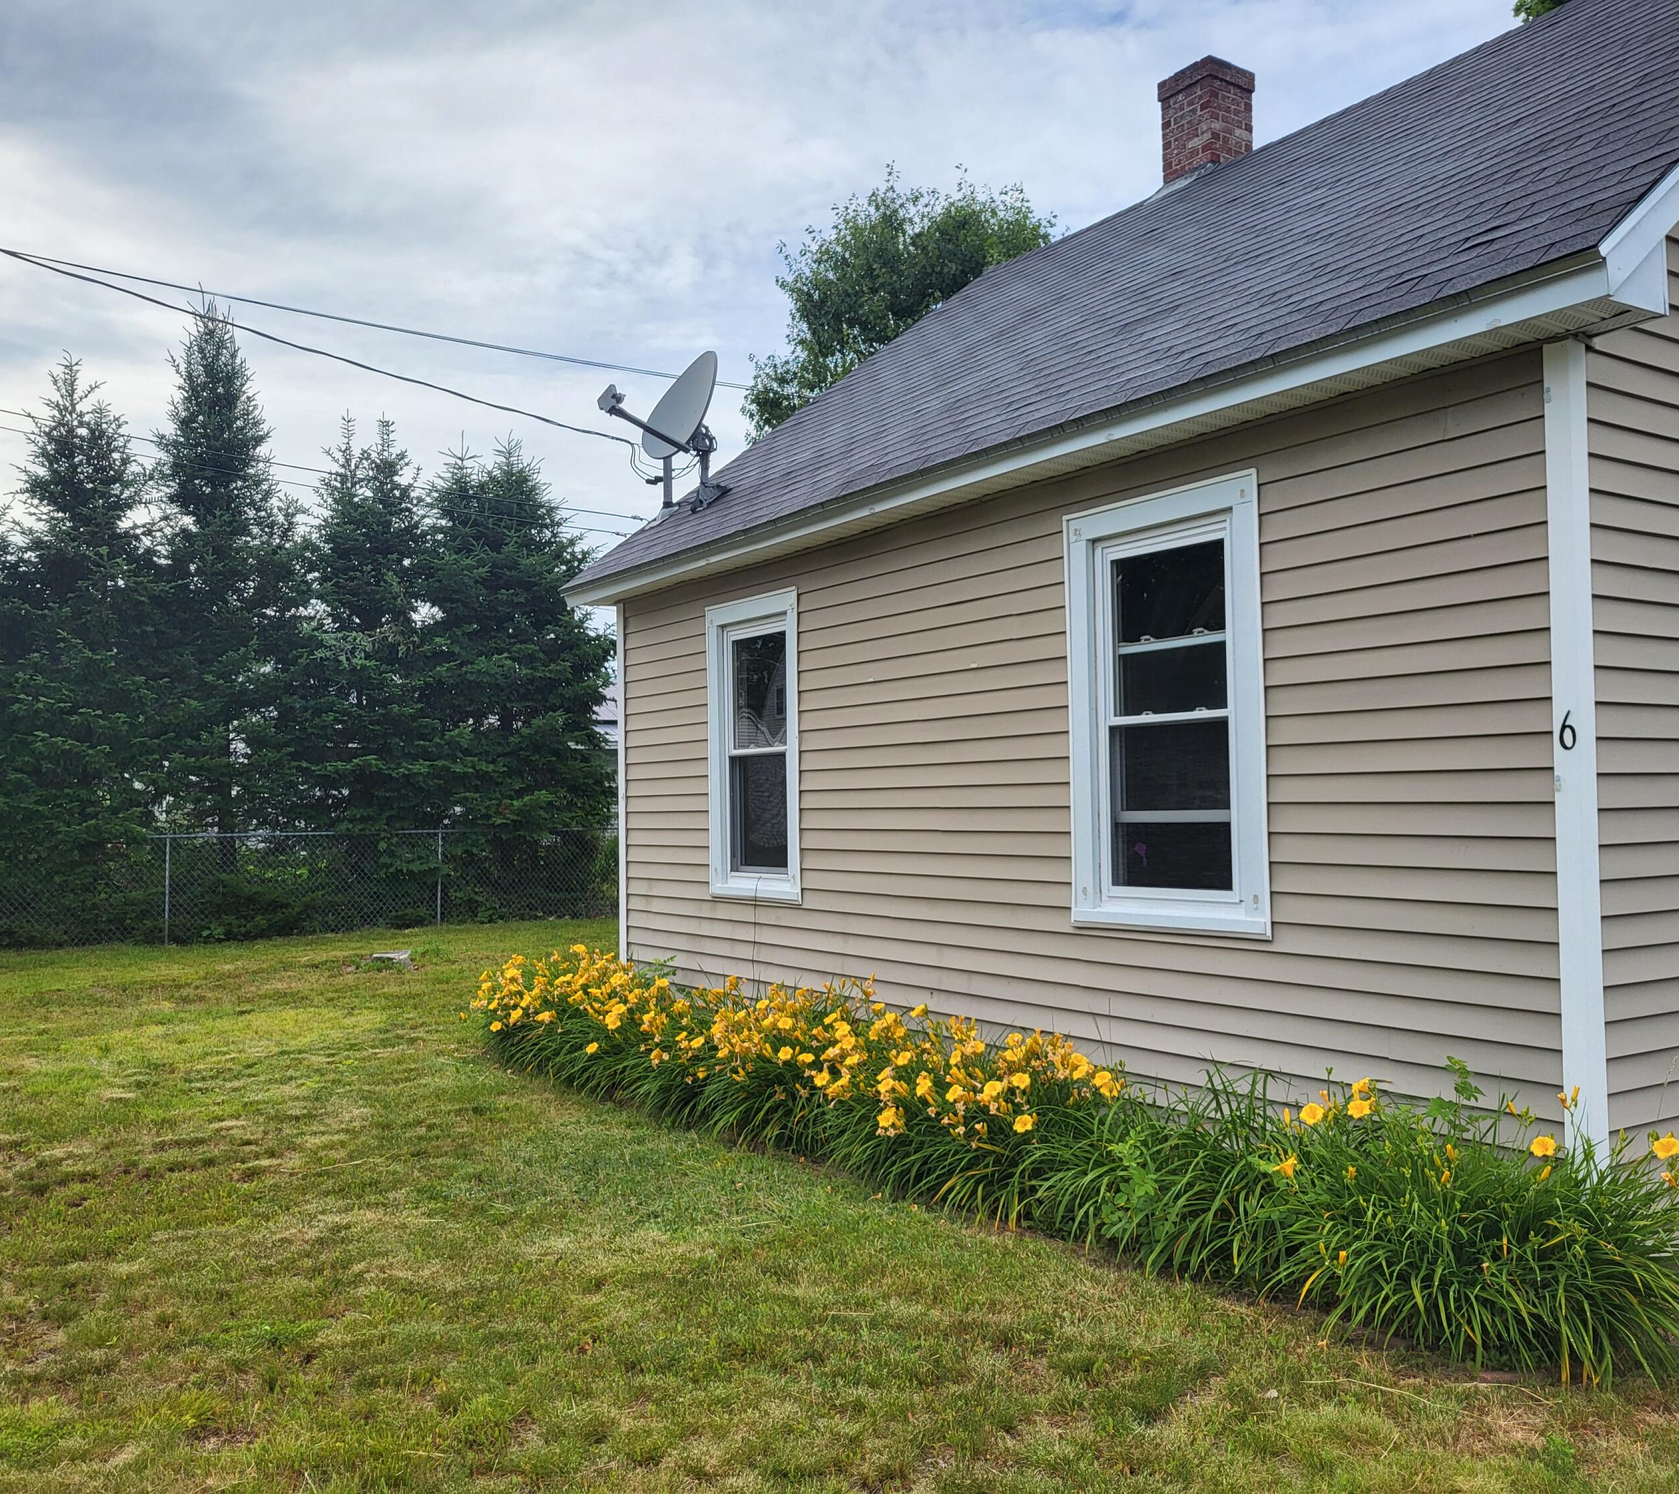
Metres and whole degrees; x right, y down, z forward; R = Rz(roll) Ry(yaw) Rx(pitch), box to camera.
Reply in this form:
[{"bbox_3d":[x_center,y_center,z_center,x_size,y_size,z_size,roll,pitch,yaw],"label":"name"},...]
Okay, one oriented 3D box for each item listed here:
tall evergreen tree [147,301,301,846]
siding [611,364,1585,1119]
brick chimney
[{"bbox_3d":[-7.550,-1.740,18.400,2.300,7.500,2.300,1,-3,-34],"label":"tall evergreen tree"},{"bbox_3d":[0.402,0.257,6.840,0.150,2.600,6.100,1,-3,-34],"label":"siding"},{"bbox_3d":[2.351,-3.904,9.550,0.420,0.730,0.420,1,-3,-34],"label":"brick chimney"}]

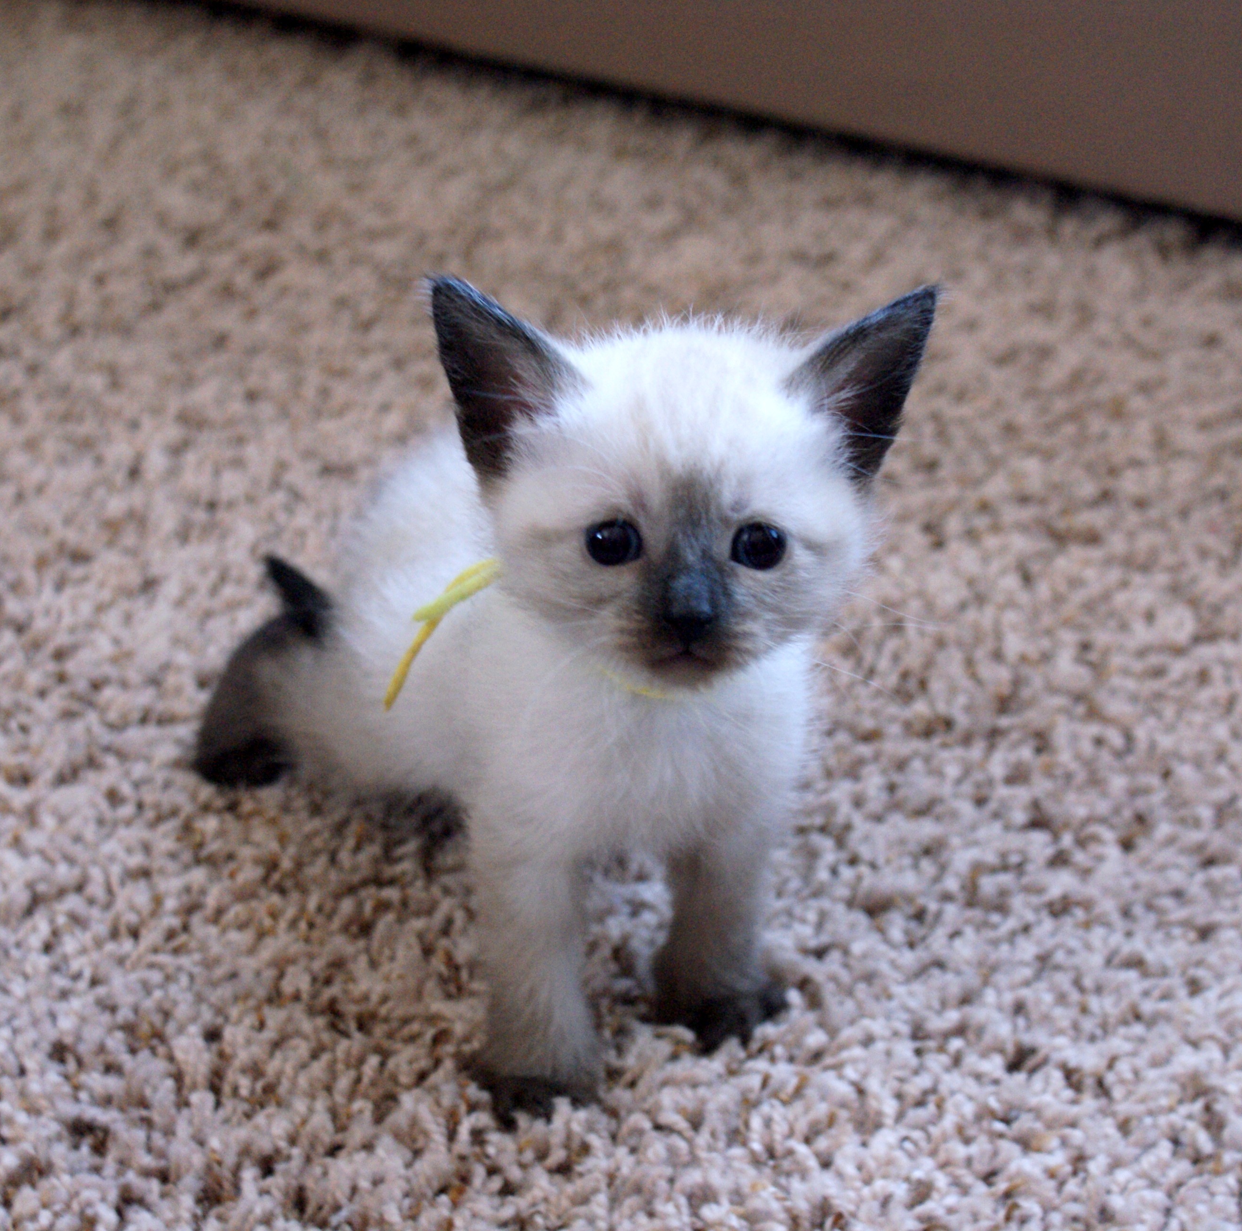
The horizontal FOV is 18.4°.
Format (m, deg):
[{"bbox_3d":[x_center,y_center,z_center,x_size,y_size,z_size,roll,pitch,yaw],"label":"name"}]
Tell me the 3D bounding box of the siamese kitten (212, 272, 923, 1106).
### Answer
[{"bbox_3d":[-0.017,-0.011,0.757,0.093,0.164,0.183,-14,31,-24],"label":"siamese kitten"}]

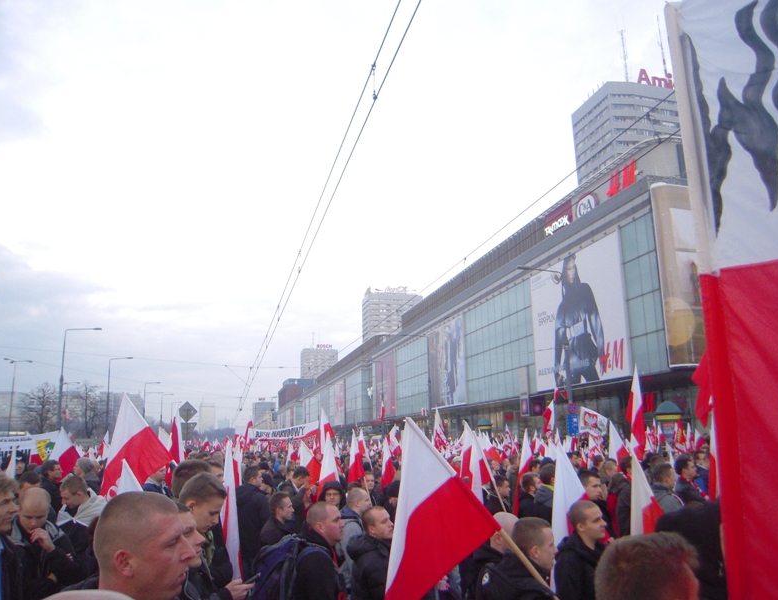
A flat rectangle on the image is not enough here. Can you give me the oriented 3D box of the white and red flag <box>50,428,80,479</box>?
[{"bbox_3d":[-4.506,2.163,9.000,0.440,0.760,0.250,5,-13,-26],"label":"white and red flag"}]

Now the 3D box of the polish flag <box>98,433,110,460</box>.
[{"bbox_3d":[-7.059,3.610,16.000,0.330,0.750,0.250,4,-13,-23],"label":"polish flag"}]

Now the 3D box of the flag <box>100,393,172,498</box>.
[{"bbox_3d":[-2.106,1.209,5.377,0.680,0.980,0.280,3,-12,-21],"label":"flag"}]

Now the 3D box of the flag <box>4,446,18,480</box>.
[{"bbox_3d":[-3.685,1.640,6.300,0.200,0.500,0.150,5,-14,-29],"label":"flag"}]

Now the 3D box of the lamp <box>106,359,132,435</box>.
[{"bbox_3d":[-28.883,11.823,69.123,2.700,11.300,0.350,2,-12,-14],"label":"lamp"}]

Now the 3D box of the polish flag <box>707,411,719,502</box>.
[{"bbox_3d":[2.906,1.393,5.760,0.280,0.920,0.250,-7,-13,25],"label":"polish flag"}]

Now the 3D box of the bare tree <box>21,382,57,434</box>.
[{"bbox_3d":[-34.249,11.612,63.412,4.700,8.700,4.500,5,-13,-28],"label":"bare tree"}]

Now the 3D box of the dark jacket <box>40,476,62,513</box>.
[{"bbox_3d":[-3.923,2.347,7.500,0.320,0.700,0.500,4,-13,-25],"label":"dark jacket"}]

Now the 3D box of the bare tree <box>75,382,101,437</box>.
[{"bbox_3d":[-31.162,12.288,67.104,3.800,8.800,3.600,4,-13,-24],"label":"bare tree"}]

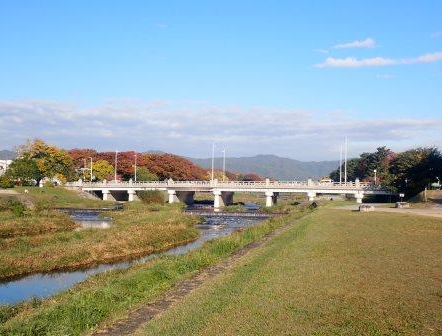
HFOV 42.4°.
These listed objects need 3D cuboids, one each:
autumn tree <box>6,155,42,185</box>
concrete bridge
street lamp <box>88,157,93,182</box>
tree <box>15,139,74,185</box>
[{"bbox_3d":[-58.980,0.740,170.030,10.800,9.560,10.300,0,-1,0],"label":"autumn tree"},{"bbox_3d":[-2.790,7.130,161.330,112.340,8.000,22.000,-1,-2,38],"label":"concrete bridge"},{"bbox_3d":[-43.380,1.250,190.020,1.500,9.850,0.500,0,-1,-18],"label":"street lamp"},{"bbox_3d":[-54.270,-1.700,175.090,17.800,14.770,15.500,0,-1,0],"label":"tree"}]

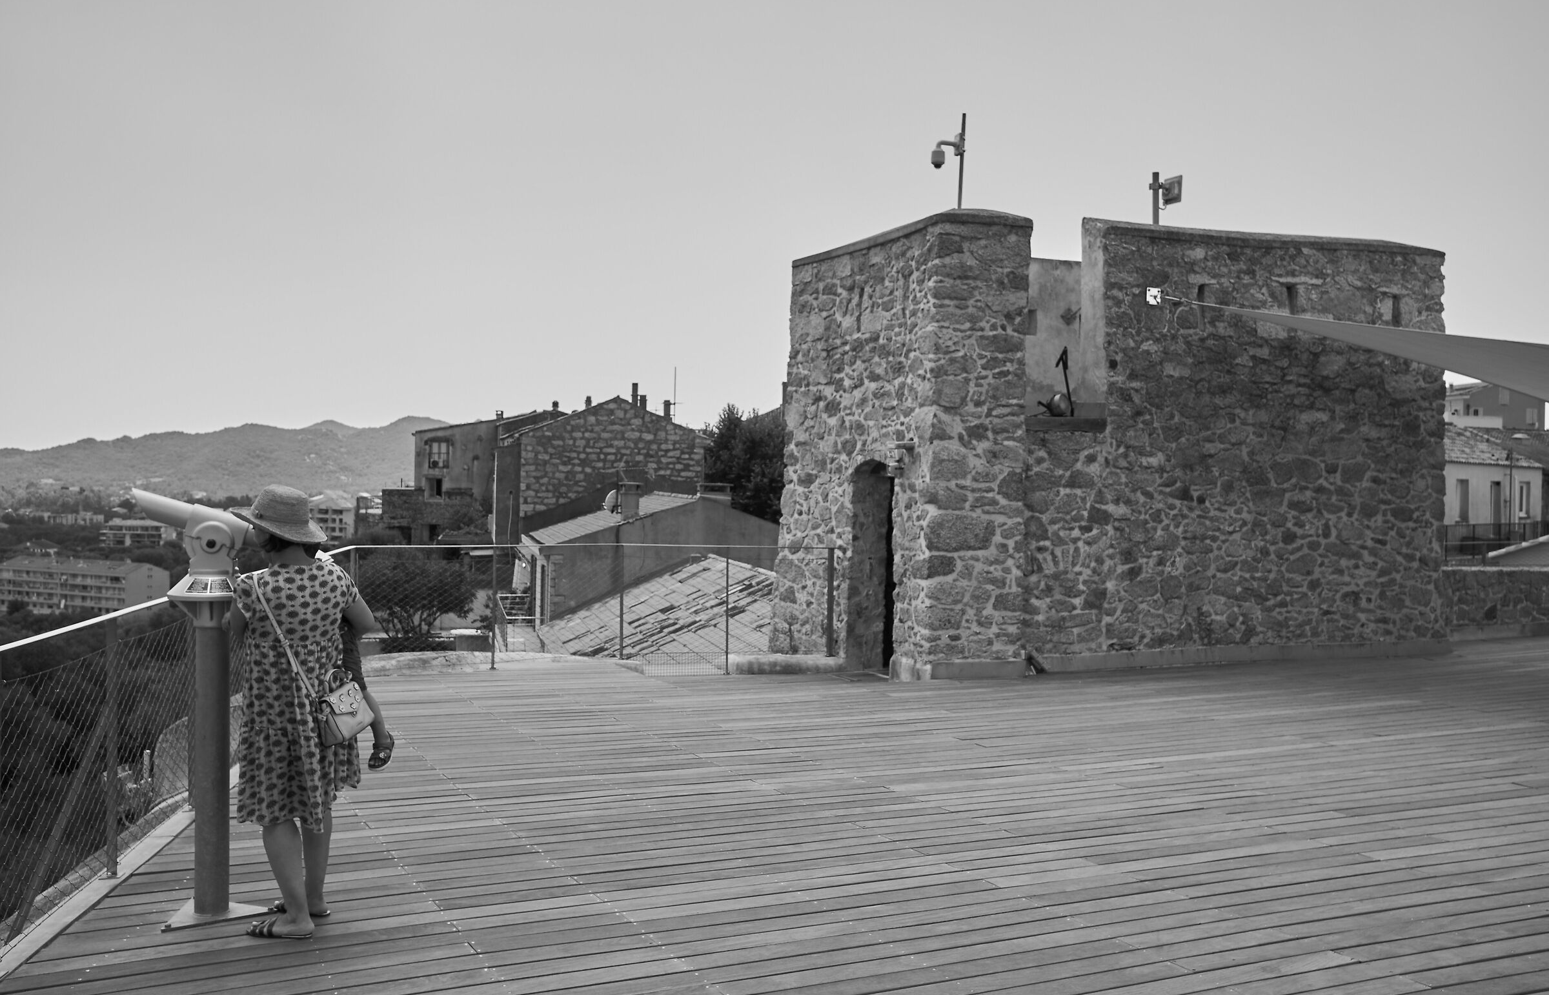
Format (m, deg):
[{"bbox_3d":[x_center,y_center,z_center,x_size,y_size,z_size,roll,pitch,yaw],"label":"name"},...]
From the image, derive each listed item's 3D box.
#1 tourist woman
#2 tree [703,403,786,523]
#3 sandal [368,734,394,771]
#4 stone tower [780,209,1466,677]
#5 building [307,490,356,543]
[{"bbox_3d":[-1.700,0.755,5.500,0.520,1.610,0.460,0,1,-35],"label":"tourist woman"},{"bbox_3d":[-0.700,0.300,50.000,4.400,6.500,4.400,1,1,0],"label":"tree"},{"bbox_3d":[-1.416,0.917,5.420,0.070,0.085,0.155,-7,28,19],"label":"sandal"},{"bbox_3d":[3.420,-0.450,14.950,6.200,3.930,2.850,0,1,-23],"label":"stone tower"},{"bbox_3d":[-145.000,7.000,490.000,17.000,18.000,14.000,1,1,-3],"label":"building"}]

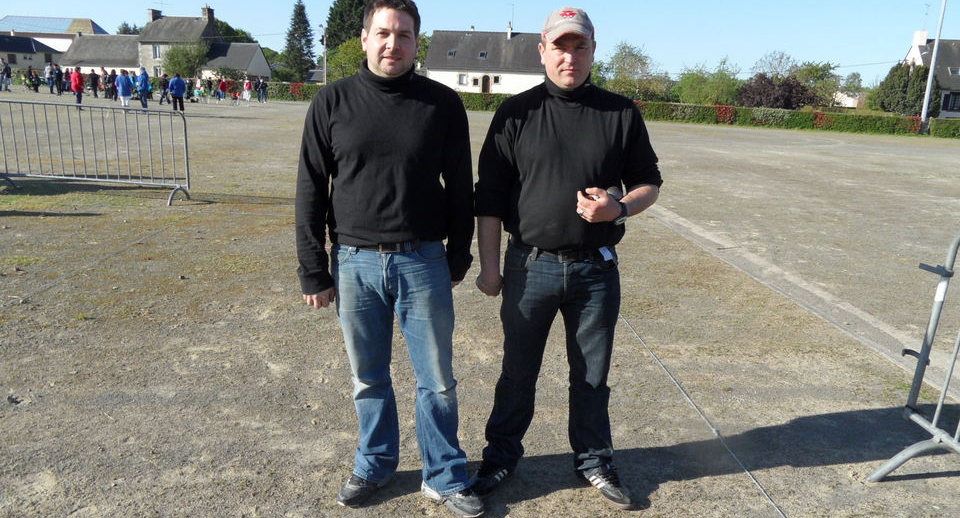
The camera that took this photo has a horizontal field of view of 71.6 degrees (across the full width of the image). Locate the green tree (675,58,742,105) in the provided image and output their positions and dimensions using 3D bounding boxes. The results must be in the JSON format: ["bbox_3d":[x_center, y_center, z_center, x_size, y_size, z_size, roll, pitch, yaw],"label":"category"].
[{"bbox_3d":[16.307,-12.203,47.500,4.900,4.080,4.000,2,14,0],"label":"green tree"}]

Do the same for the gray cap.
[{"bbox_3d":[0.280,-0.752,2.130,0.178,0.135,0.260,4,14,6],"label":"gray cap"}]

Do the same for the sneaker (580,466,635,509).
[{"bbox_3d":[0.475,0.837,2.573,0.105,0.110,0.285,-9,18,-37],"label":"sneaker"}]

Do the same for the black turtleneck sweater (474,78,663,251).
[{"bbox_3d":[0.302,-0.317,2.290,0.640,0.600,0.350,2,14,0],"label":"black turtleneck sweater"}]

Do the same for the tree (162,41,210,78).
[{"bbox_3d":[-27.780,-18.126,63.000,4.500,5.140,4.300,2,14,0],"label":"tree"}]

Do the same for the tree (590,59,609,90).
[{"bbox_3d":[10.152,-15.467,58.000,2.900,3.710,2.800,2,14,0],"label":"tree"}]

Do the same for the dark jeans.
[{"bbox_3d":[0.258,0.382,2.500,0.450,0.940,0.300,2,14,0],"label":"dark jeans"}]

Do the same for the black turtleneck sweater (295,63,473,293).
[{"bbox_3d":[-0.321,-0.251,2.262,0.600,0.800,0.300,1,14,-6],"label":"black turtleneck sweater"}]

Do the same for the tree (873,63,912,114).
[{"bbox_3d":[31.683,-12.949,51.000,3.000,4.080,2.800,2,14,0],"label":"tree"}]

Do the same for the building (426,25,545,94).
[{"bbox_3d":[1.164,-21.773,75.011,13.200,6.900,8.000,4,14,6],"label":"building"}]

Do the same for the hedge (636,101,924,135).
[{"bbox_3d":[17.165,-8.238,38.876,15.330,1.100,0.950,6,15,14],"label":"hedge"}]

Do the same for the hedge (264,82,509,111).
[{"bbox_3d":[-6.742,-11.029,45.683,18.473,1.200,0.900,7,15,18],"label":"hedge"}]

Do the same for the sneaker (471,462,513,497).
[{"bbox_3d":[0.086,0.827,2.623,0.105,0.105,0.285,13,18,37],"label":"sneaker"}]

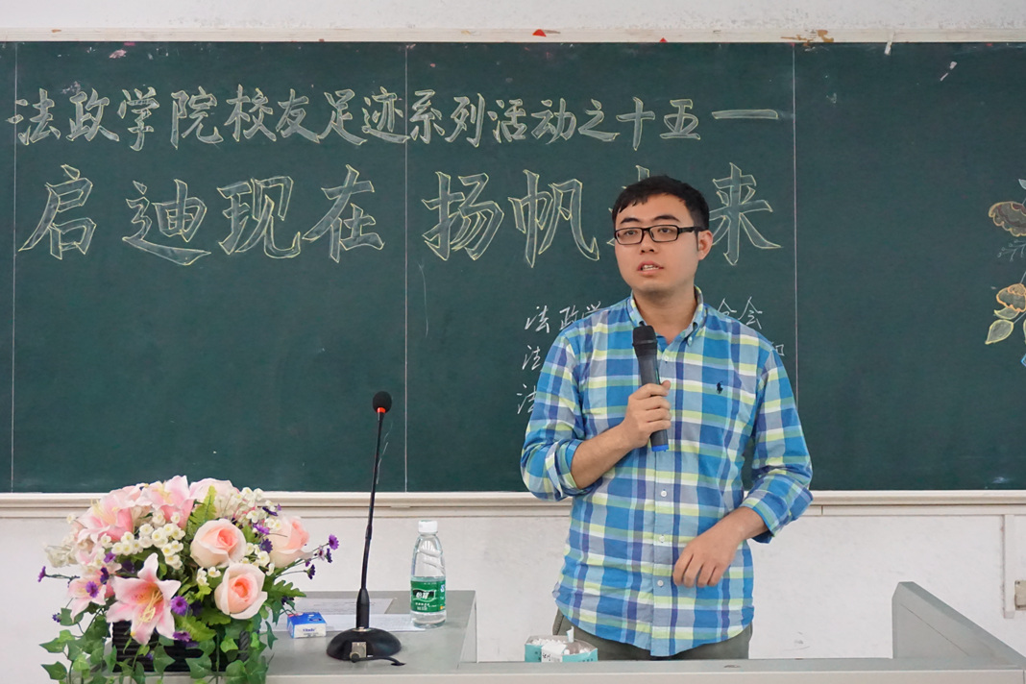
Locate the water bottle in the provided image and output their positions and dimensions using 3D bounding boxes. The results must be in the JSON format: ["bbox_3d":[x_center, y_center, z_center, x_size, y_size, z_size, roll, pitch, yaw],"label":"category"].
[{"bbox_3d":[-0.141,0.386,1.902,0.061,0.171,0.061,0,-2,0],"label":"water bottle"}]

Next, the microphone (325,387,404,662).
[{"bbox_3d":[-0.218,0.269,1.725,0.115,0.395,0.125,0,-2,9],"label":"microphone"}]

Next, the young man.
[{"bbox_3d":[0.308,0.535,2.280,0.570,1.740,0.420,-1,-2,13],"label":"young man"}]

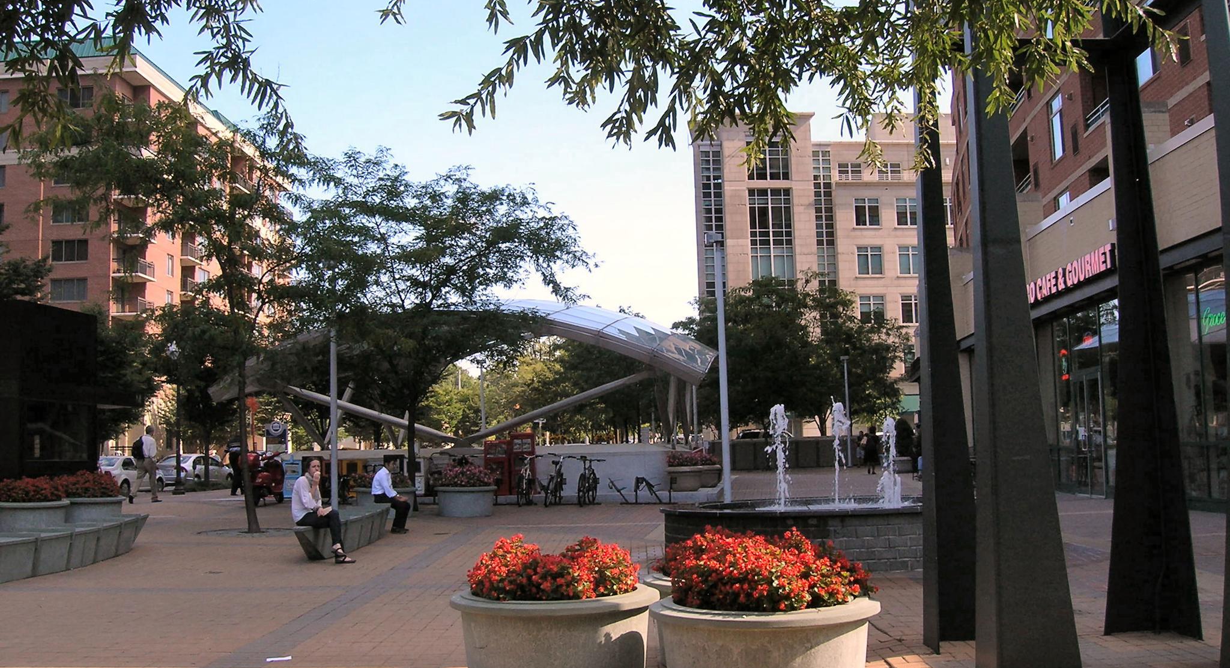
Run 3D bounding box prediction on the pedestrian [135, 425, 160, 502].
[{"bbox_3d":[-10.801,2.986,27.800,0.680,1.770,0.520,2,-6,-37],"label":"pedestrian"}]

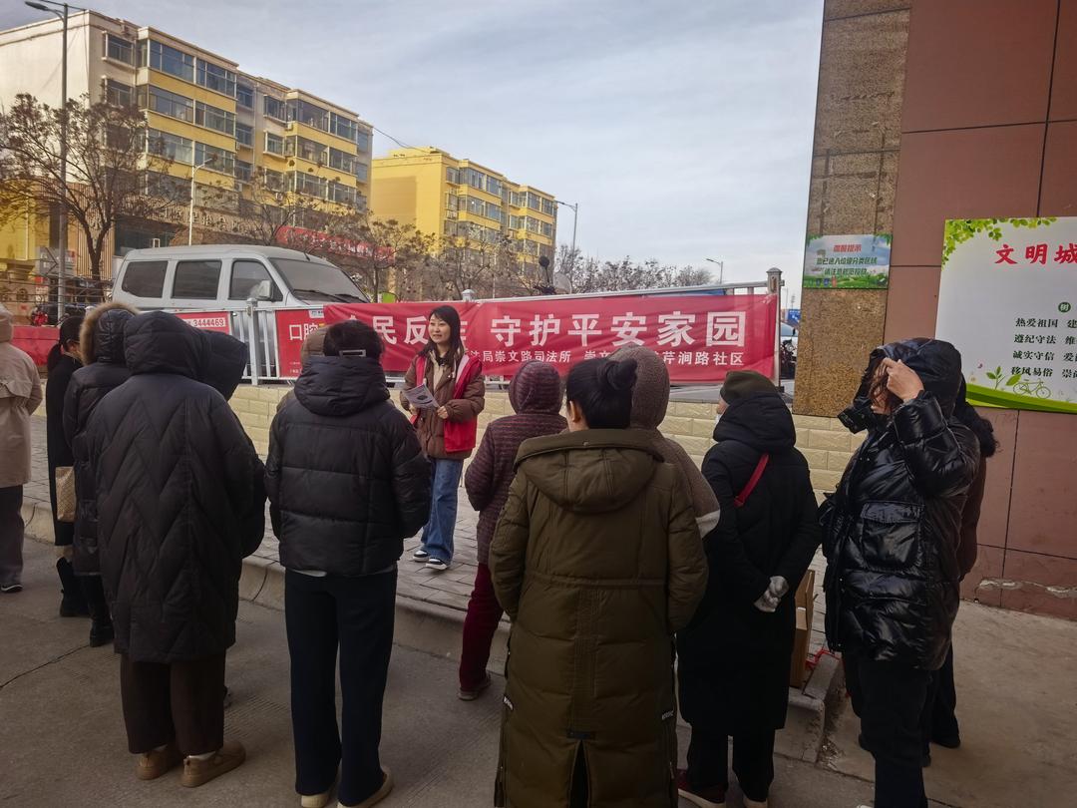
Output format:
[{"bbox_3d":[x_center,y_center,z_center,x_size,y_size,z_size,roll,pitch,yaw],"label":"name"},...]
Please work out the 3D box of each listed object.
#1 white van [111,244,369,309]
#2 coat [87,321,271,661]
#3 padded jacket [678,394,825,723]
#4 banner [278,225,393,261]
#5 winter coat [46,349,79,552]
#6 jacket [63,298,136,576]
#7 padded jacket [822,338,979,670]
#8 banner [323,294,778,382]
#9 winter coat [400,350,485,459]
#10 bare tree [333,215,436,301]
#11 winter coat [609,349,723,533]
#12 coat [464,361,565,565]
[{"bbox_3d":[-4.247,-1.280,11.060,4.150,1.880,1.620,5,4,28],"label":"white van"},{"bbox_3d":[-1.261,0.272,2.578,0.570,1.174,0.420,4,4,12],"label":"coat"},{"bbox_3d":[0.769,0.541,2.643,0.500,1.168,0.370,2,4,-23],"label":"padded jacket"},{"bbox_3d":[-17.341,-13.878,65.342,0.200,1.150,13.354,5,4,31],"label":"banner"},{"bbox_3d":[-2.510,0.233,4.021,0.360,1.027,0.480,2,4,-24],"label":"winter coat"},{"bbox_3d":[-2.086,0.153,3.655,0.540,1.299,0.400,2,4,-20],"label":"jacket"},{"bbox_3d":[1.254,0.333,2.582,0.470,1.116,0.520,3,4,0],"label":"padded jacket"},{"bbox_3d":[-0.232,-0.628,7.197,4.906,0.720,0.040,3,3,28],"label":"banner"},{"bbox_3d":[-0.611,-0.003,4.743,0.520,0.682,0.370,4,4,17],"label":"winter coat"},{"bbox_3d":[-6.636,-4.774,31.787,4.100,6.370,4.100,3,4,0],"label":"bare tree"},{"bbox_3d":[0.378,0.219,2.726,0.560,0.859,0.380,3,4,-12],"label":"winter coat"},{"bbox_3d":[-0.055,0.256,3.361,0.540,0.890,0.360,3,4,3],"label":"coat"}]

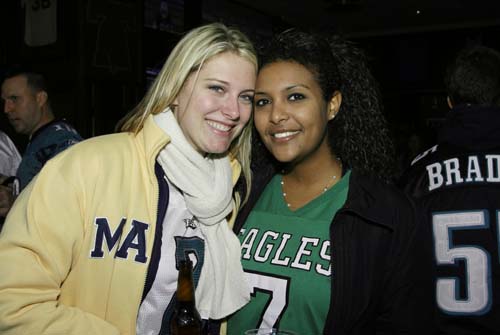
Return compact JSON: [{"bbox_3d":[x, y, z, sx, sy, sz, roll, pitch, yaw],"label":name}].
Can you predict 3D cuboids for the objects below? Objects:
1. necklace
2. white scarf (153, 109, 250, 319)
[{"bbox_3d":[0.121,0.028,1.140,0.125,0.105,0.115,7,4,21],"label":"necklace"},{"bbox_3d":[-0.092,0.087,1.110,0.170,0.380,0.180,-6,3,-20],"label":"white scarf"}]

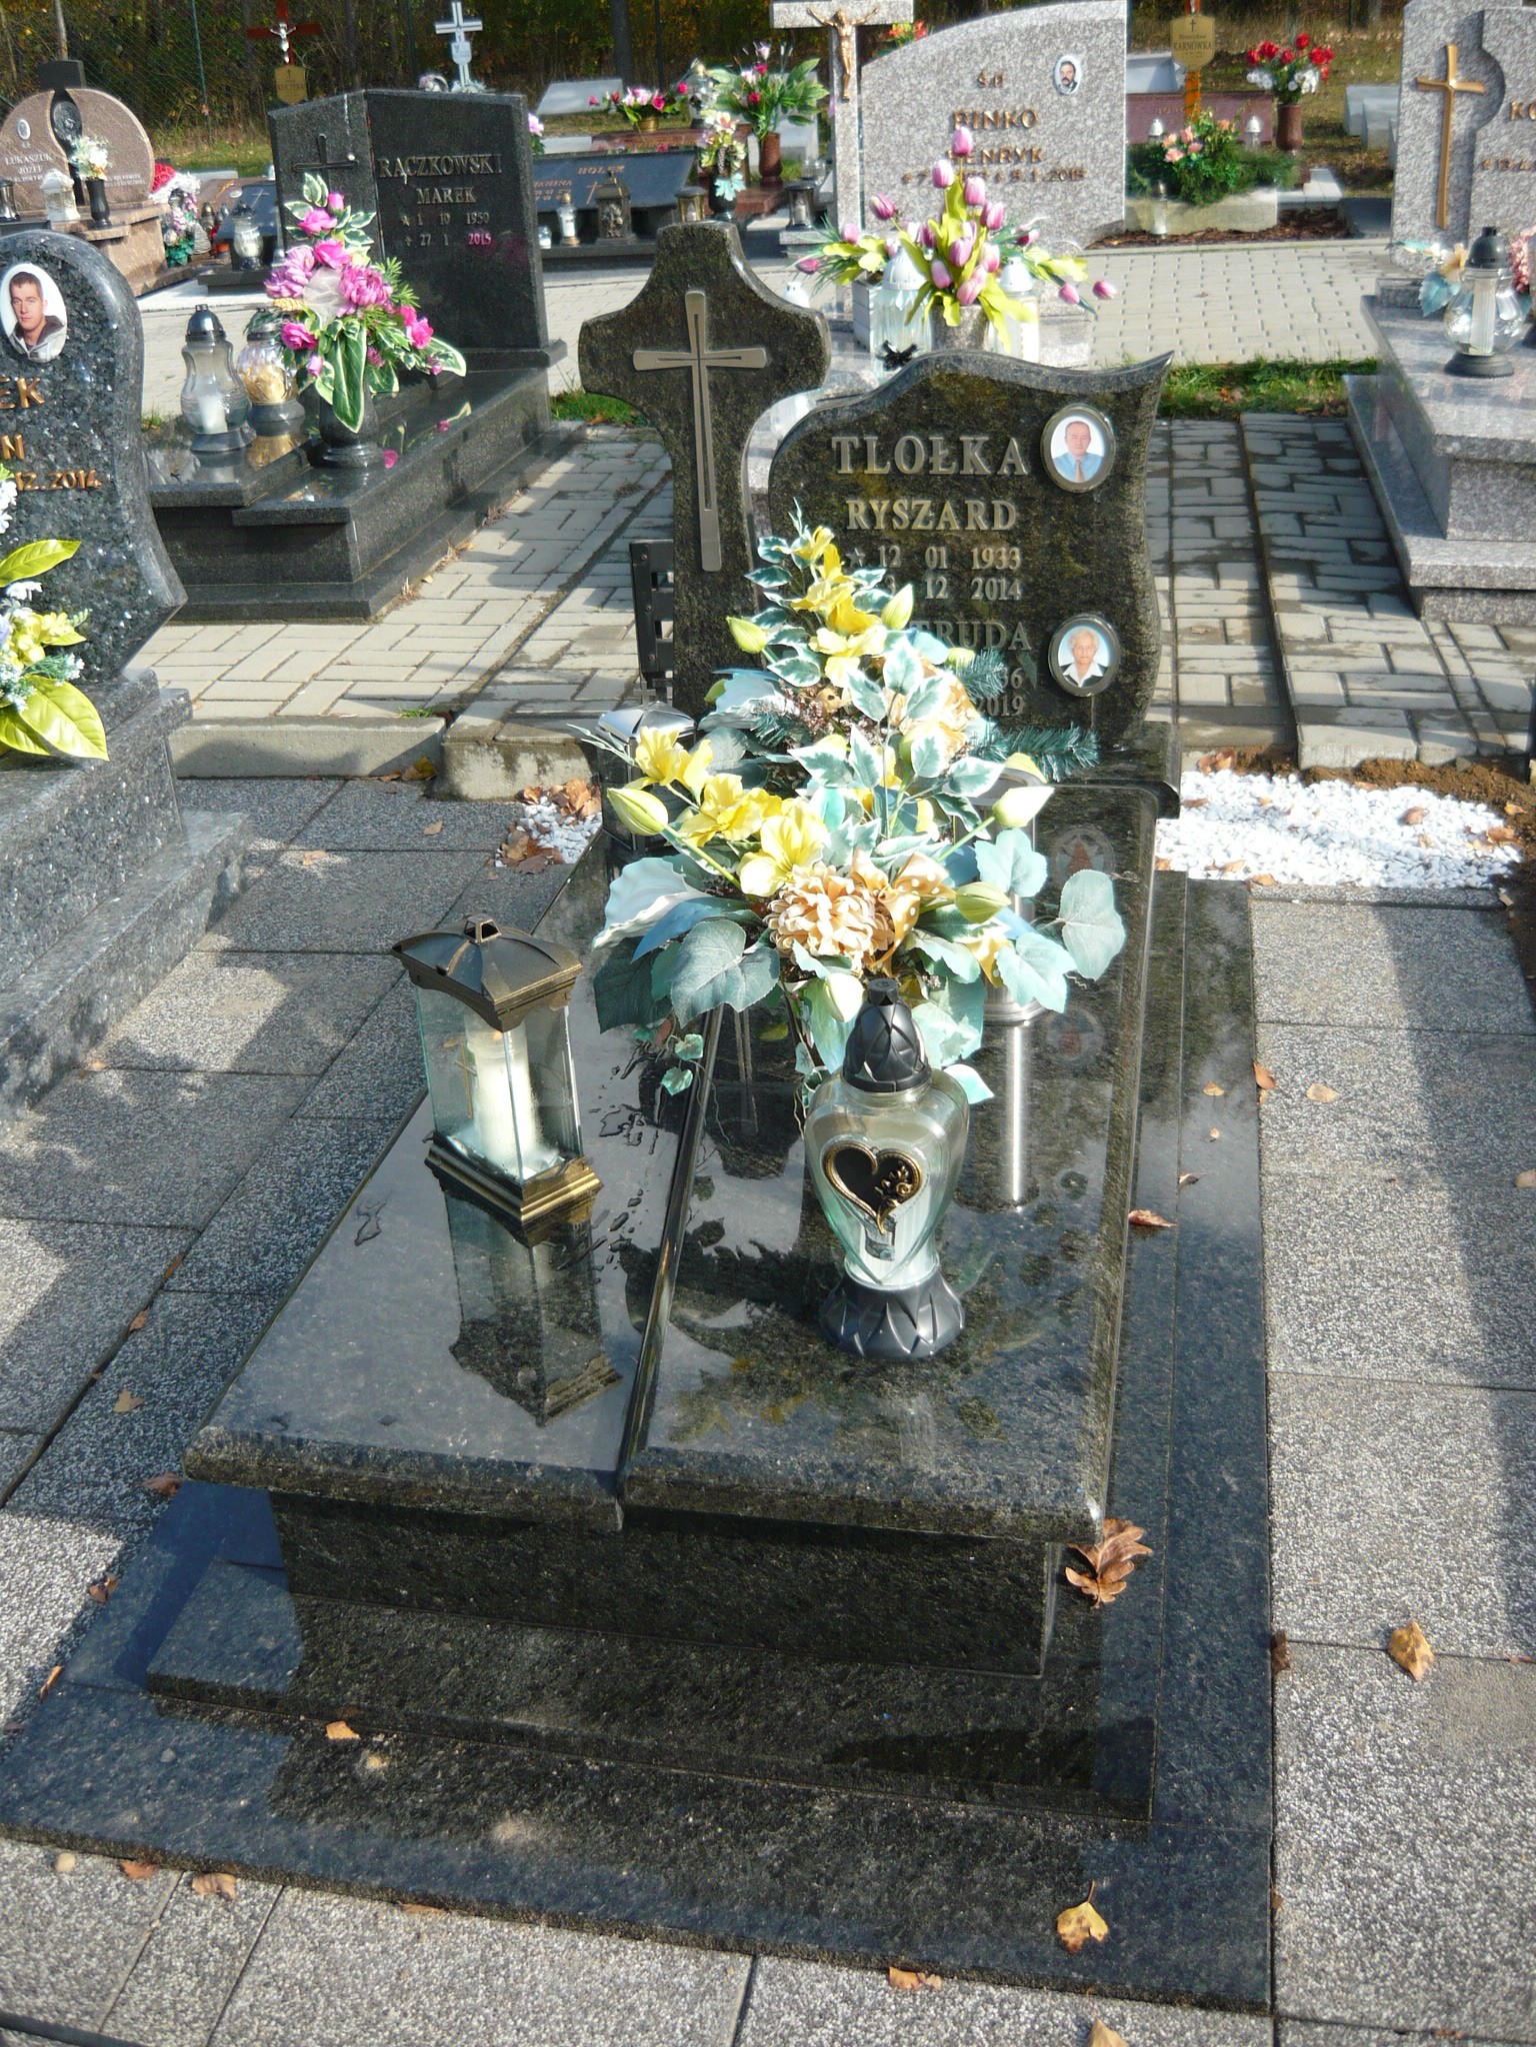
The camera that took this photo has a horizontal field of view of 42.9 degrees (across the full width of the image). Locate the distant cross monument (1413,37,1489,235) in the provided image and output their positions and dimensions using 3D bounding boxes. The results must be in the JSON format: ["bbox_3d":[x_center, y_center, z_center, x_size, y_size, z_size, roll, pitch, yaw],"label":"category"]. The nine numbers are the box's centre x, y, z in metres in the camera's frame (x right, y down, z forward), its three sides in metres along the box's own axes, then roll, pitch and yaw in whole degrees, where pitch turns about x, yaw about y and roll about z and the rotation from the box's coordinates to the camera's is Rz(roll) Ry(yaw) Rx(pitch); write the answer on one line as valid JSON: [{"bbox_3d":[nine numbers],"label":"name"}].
[{"bbox_3d":[1.785,-2.323,5.122,0.168,0.446,0.035,4,30,14],"label":"distant cross monument"}]

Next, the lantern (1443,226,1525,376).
[{"bbox_3d":[1.679,-1.704,4.582,0.186,0.317,0.186,2,30,12],"label":"lantern"}]

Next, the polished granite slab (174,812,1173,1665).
[{"bbox_3d":[0.036,0.120,2.383,0.822,0.228,1.505,2,30,12],"label":"polished granite slab"}]

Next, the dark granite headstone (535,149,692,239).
[{"bbox_3d":[-0.803,-4.016,9.471,0.911,0.396,0.356,2,30,12],"label":"dark granite headstone"}]

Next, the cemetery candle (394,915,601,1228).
[{"bbox_3d":[-0.280,0.031,2.033,0.105,0.307,0.181,-26,36,-34],"label":"cemetery candle"}]

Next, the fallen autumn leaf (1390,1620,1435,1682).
[{"bbox_3d":[0.590,0.566,1.787,0.040,0.015,0.067,2,30,12],"label":"fallen autumn leaf"}]

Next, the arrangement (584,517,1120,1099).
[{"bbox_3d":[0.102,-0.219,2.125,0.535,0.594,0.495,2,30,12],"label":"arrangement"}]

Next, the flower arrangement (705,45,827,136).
[{"bbox_3d":[-0.013,-4.938,10.325,0.614,0.436,0.455,2,30,12],"label":"flower arrangement"}]

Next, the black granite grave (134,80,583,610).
[{"bbox_3d":[-1.262,-1.921,5.337,0.970,1.089,2.020,2,30,11],"label":"black granite grave"}]

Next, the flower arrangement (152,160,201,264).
[{"bbox_3d":[-3.083,-4.233,10.196,0.257,0.495,0.267,-6,29,-3],"label":"flower arrangement"}]

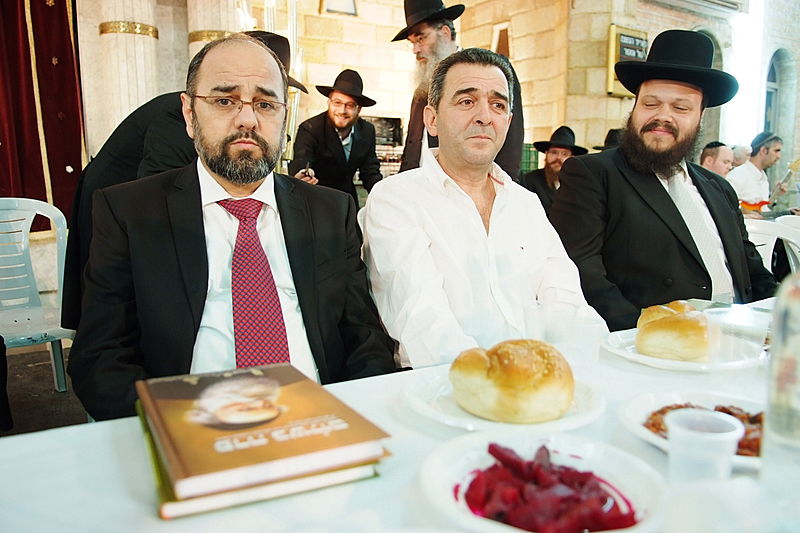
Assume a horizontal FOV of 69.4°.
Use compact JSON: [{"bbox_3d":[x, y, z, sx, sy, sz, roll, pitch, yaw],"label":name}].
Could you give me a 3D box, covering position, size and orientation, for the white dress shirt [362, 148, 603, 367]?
[{"bbox_3d":[0.161,0.045,1.180,0.500,0.562,0.360,-1,8,-19],"label":"white dress shirt"}]

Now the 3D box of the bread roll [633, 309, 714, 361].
[{"bbox_3d":[0.479,0.109,0.990,0.130,0.076,0.105,4,8,25],"label":"bread roll"}]

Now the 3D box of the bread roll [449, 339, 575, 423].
[{"bbox_3d":[0.134,0.130,0.729,0.147,0.090,0.120,1,7,0],"label":"bread roll"}]

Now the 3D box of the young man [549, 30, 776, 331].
[{"bbox_3d":[0.736,0.124,1.422,0.580,1.427,0.750,-1,7,-15],"label":"young man"}]

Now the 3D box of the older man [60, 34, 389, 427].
[{"bbox_3d":[-0.244,0.236,0.976,0.560,1.278,0.750,-2,8,-23],"label":"older man"}]

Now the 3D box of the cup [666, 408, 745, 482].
[{"bbox_3d":[0.271,0.176,0.518,0.068,0.071,0.068,1,7,0],"label":"cup"}]

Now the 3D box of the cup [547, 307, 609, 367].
[{"bbox_3d":[0.299,0.116,0.964,0.075,0.080,0.075,1,7,0],"label":"cup"}]

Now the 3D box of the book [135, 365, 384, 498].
[{"bbox_3d":[-0.161,0.160,0.615,0.183,0.022,0.258,-3,8,-31],"label":"book"}]

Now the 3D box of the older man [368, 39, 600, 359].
[{"bbox_3d":[0.182,0.216,1.125,0.540,1.298,0.750,-1,8,-19],"label":"older man"}]

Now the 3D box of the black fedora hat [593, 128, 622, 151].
[{"bbox_3d":[1.506,-0.879,4.000,0.330,0.140,0.360,1,7,0],"label":"black fedora hat"}]

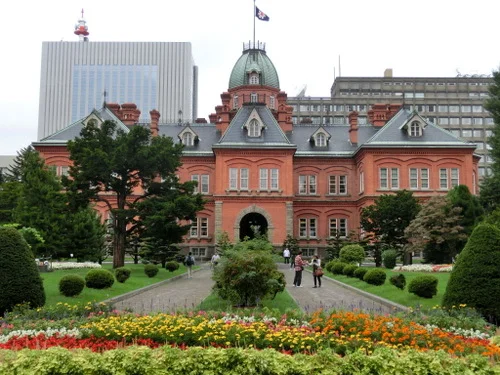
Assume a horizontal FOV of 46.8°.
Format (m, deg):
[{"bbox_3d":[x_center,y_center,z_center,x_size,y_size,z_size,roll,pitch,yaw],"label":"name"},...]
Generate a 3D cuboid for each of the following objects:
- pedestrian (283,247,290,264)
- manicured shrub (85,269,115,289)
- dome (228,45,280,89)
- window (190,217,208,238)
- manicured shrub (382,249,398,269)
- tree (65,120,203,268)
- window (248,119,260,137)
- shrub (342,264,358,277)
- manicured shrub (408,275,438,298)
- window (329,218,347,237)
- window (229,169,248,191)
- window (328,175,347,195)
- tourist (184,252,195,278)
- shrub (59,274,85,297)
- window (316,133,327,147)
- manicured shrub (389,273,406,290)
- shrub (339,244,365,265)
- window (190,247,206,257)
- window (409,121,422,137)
[{"bbox_3d":[3.954,7.288,61.574,0.600,1.736,0.350,0,-6,0],"label":"pedestrian"},{"bbox_3d":[-5.997,3.671,23.145,1.162,0.804,1.069,0,-6,0],"label":"manicured shrub"},{"bbox_3d":[0.736,-18.676,89.518,7.917,7.030,7.700,0,-6,0],"label":"dome"},{"bbox_3d":[-7.282,5.790,83.317,2.597,2.836,0.300,0,-6,0],"label":"window"},{"bbox_3d":[11.637,5.980,47.991,1.330,1.550,1.330,0,-6,0],"label":"manicured shrub"},{"bbox_3d":[-10.188,0.493,50.538,12.068,12.942,11.000,0,-6,0],"label":"tree"},{"bbox_3d":[0.590,-7.409,71.808,1.553,2.250,0.300,0,-6,0],"label":"window"},{"bbox_3d":[5.899,4.925,33.917,0.880,0.686,0.880,0,-6,0],"label":"shrub"},{"bbox_3d":[5.747,3.304,19.139,0.994,0.749,0.994,0,-6,0],"label":"manicured shrub"},{"bbox_3d":[11.786,5.420,77.164,2.471,2.560,0.300,0,-6,0],"label":"window"},{"bbox_3d":[-1.300,-1.009,70.515,2.404,2.643,0.300,0,-6,0],"label":"window"},{"bbox_3d":[12.789,-0.334,83.825,2.594,2.832,0.300,0,-6,0],"label":"window"},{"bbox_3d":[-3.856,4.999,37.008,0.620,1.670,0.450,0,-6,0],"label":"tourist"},{"bbox_3d":[-5.982,3.316,19.474,0.876,0.726,0.876,0,-6,0],"label":"shrub"},{"bbox_3d":[10.060,-6.626,80.510,1.480,1.940,0.250,0,-6,0],"label":"window"},{"bbox_3d":[6.350,4.047,24.798,0.750,0.720,0.750,0,-6,0],"label":"manicured shrub"},{"bbox_3d":[8.755,5.802,49.668,2.210,1.710,2.200,0,-6,0],"label":"shrub"},{"bbox_3d":[-7.206,8.994,81.005,2.220,1.350,0.250,0,-6,0],"label":"window"},{"bbox_3d":[21.821,-7.759,76.182,1.770,2.100,0.250,0,-6,0],"label":"window"}]

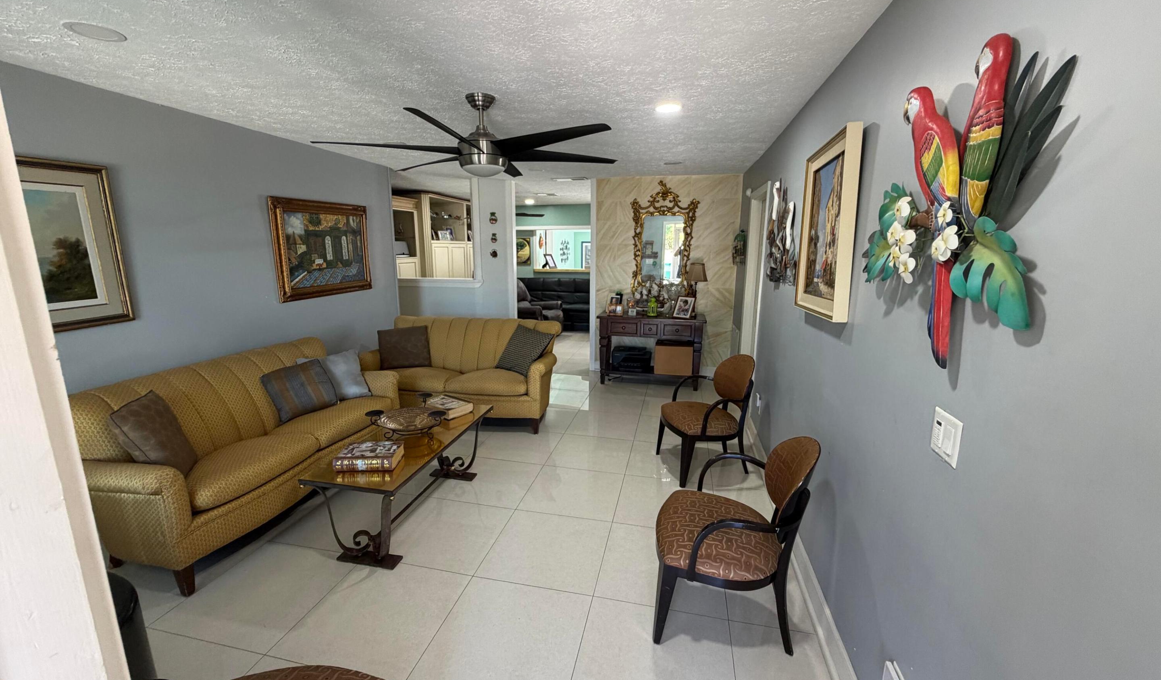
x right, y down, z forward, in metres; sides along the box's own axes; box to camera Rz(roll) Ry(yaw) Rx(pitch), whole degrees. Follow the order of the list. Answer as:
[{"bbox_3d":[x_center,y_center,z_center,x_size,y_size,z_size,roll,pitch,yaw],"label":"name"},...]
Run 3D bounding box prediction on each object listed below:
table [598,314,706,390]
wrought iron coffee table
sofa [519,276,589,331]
[{"bbox_3d":[0.816,0.115,5.407,1.190,0.800,0.410,3,12,12],"label":"table"},{"bbox_3d":[-0.976,0.808,2.825,0.490,0.484,1.222,3,12,12],"label":"wrought iron coffee table"},{"bbox_3d":[-0.483,-0.716,9.044,1.875,0.944,0.938,3,12,12],"label":"sofa"}]

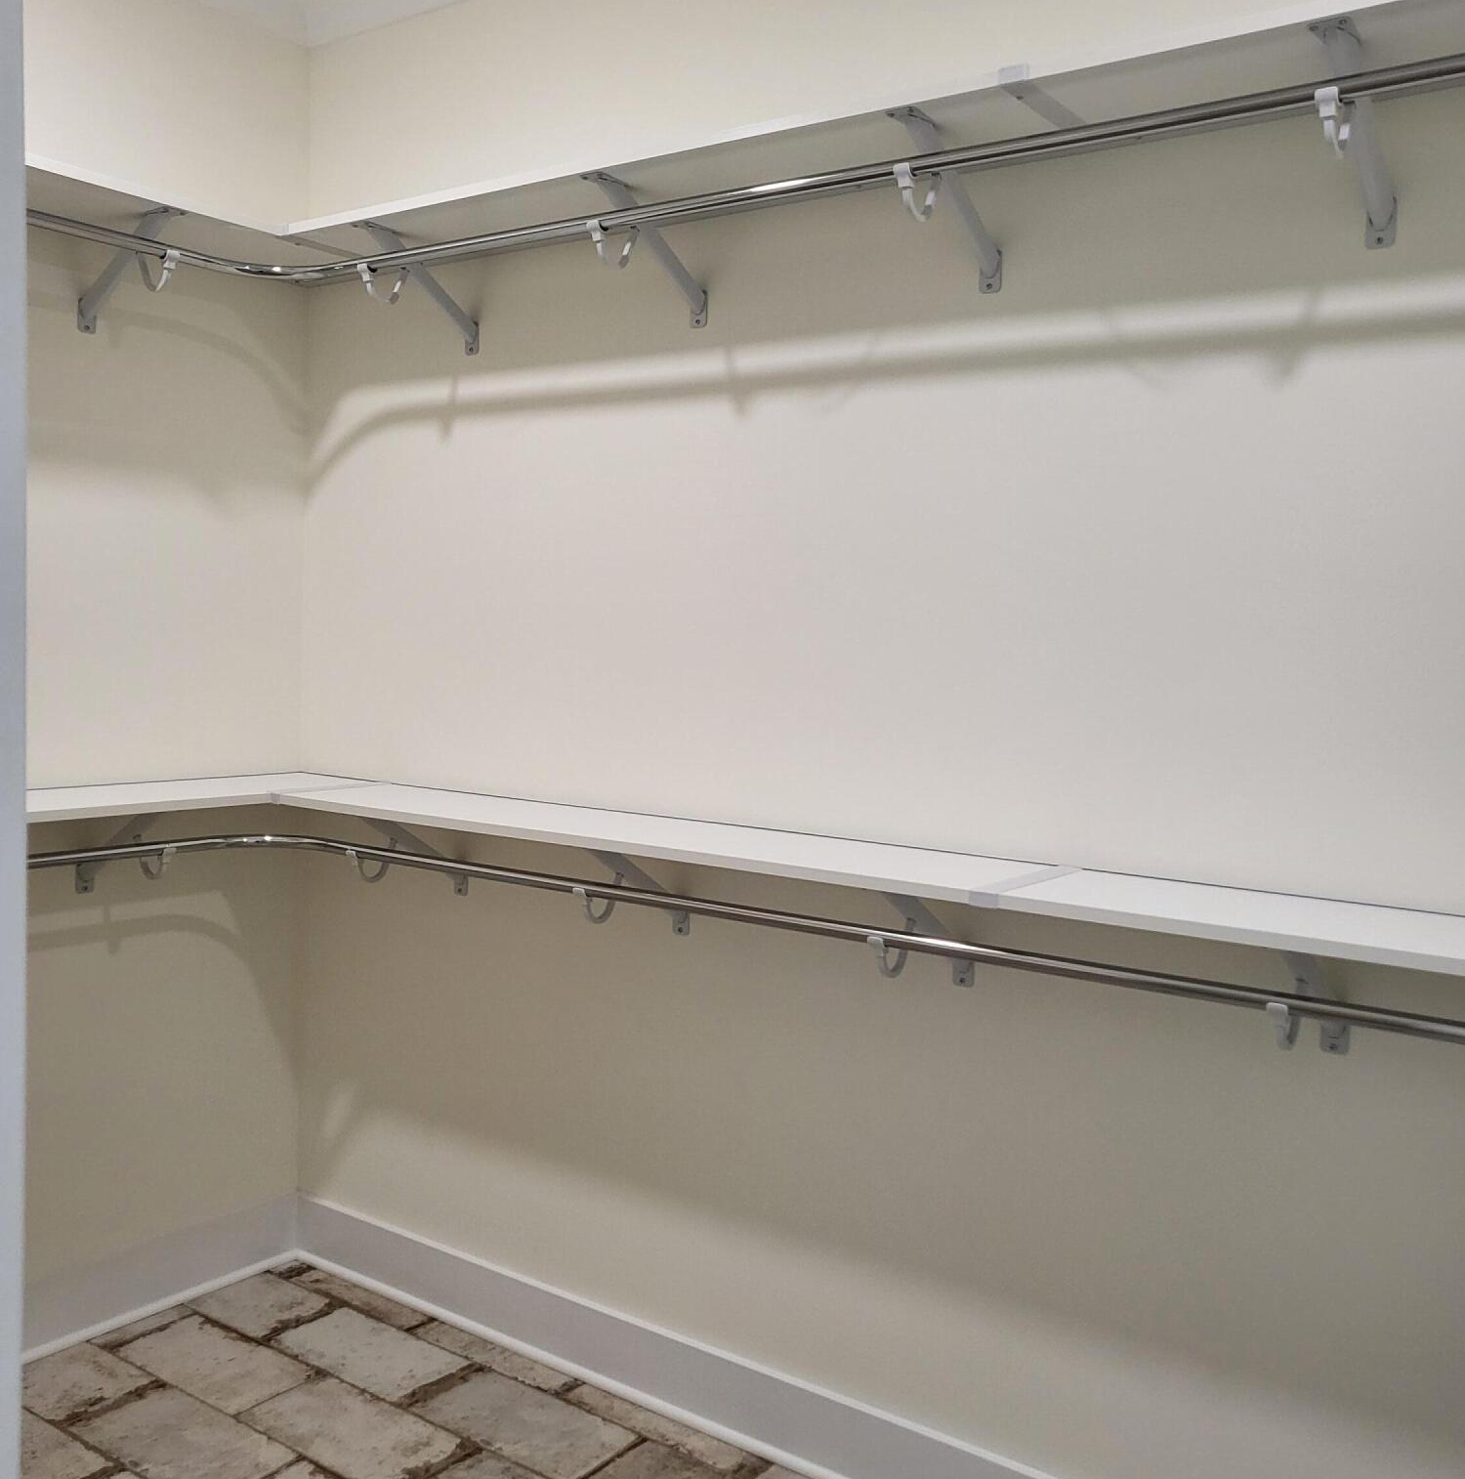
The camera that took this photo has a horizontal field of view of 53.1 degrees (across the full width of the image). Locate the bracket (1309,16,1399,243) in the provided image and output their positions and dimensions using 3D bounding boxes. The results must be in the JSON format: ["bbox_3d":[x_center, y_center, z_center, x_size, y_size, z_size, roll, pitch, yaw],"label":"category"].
[{"bbox_3d":[0.759,-0.728,1.786,0.042,0.192,0.286,5,5,36],"label":"bracket"}]

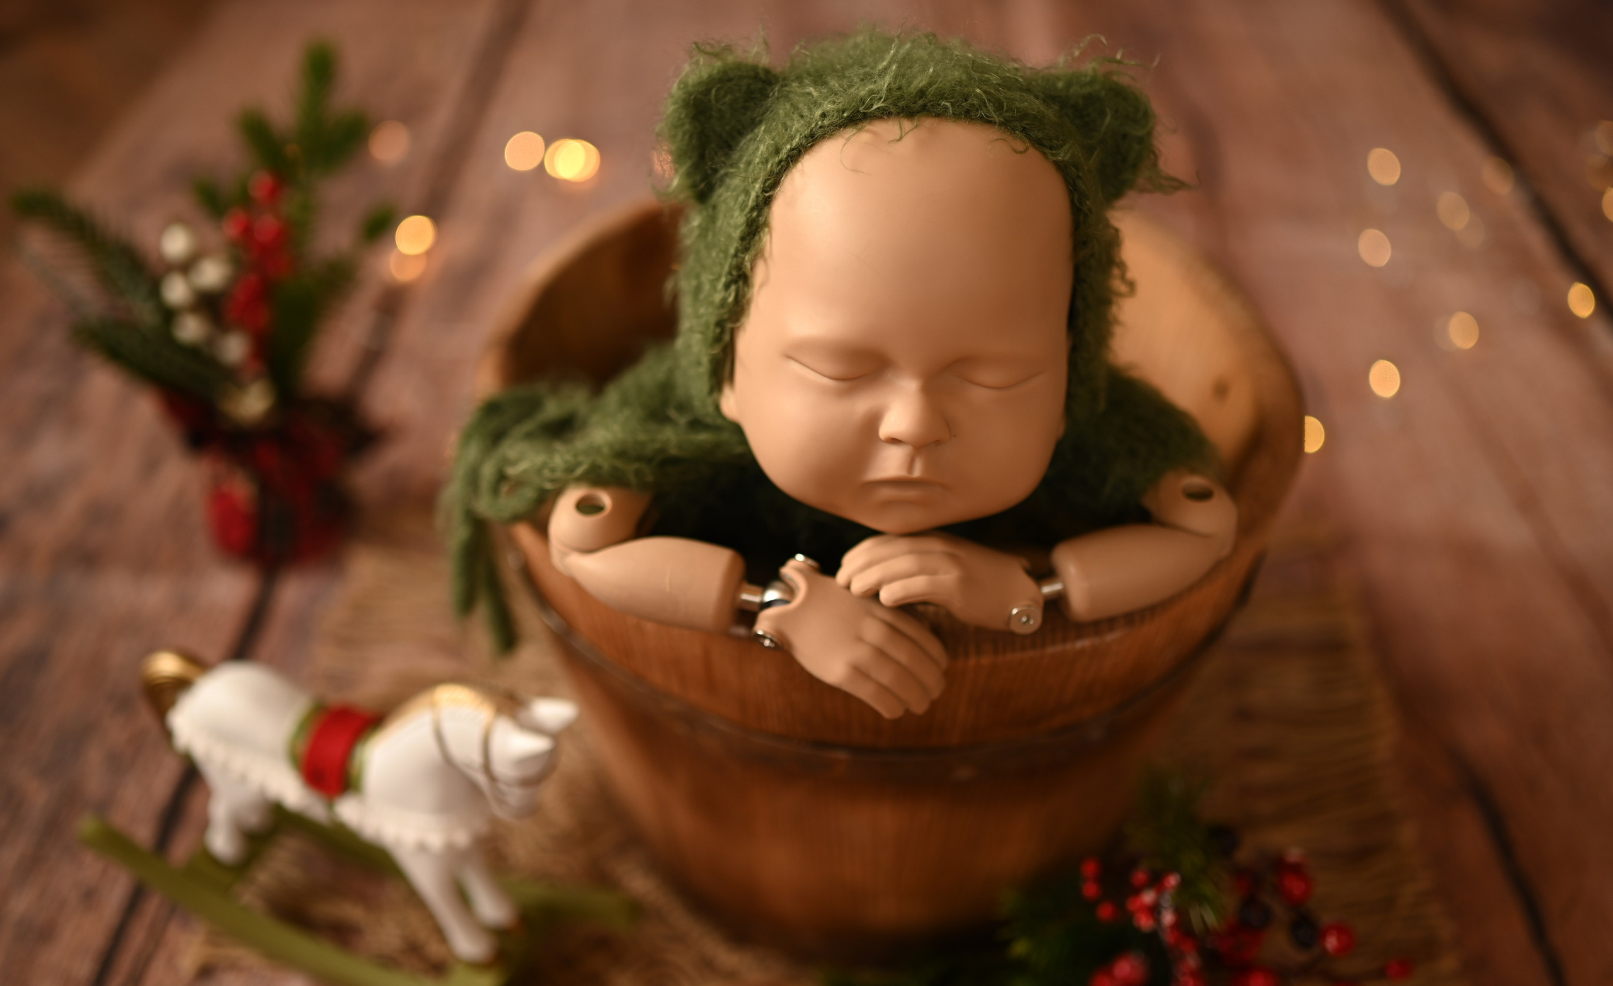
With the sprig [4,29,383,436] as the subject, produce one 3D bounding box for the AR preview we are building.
[{"bbox_3d":[-0.255,-0.105,0.680,0.157,0.178,0.115,0,41,0],"label":"sprig"}]

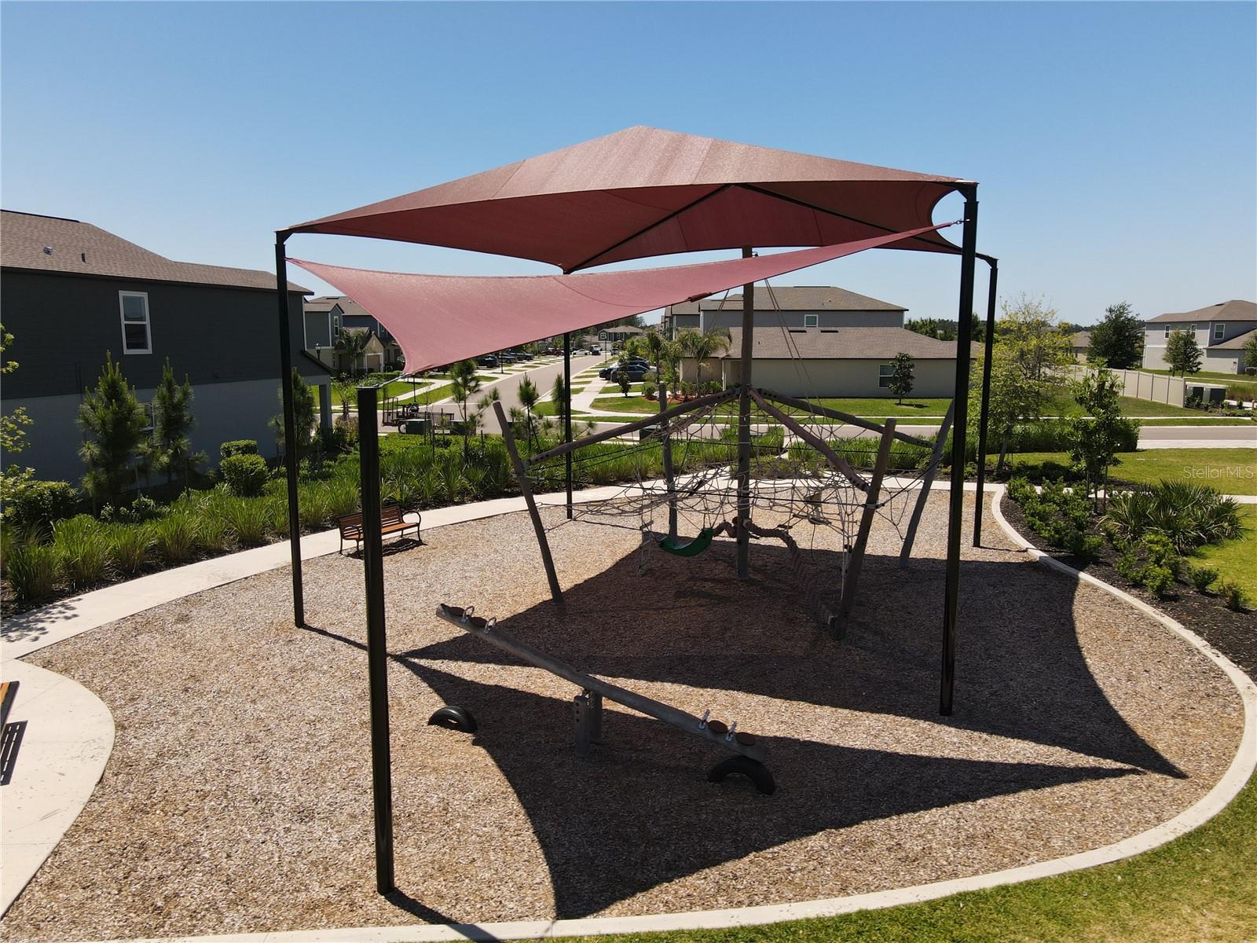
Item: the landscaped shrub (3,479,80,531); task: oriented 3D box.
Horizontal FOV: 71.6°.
[{"bbox_3d":[-13.261,0.789,19.714,1.300,1.150,1.600,2,9,12],"label":"landscaped shrub"}]

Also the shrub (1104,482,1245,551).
[{"bbox_3d":[11.462,0.897,18.342,2.615,1.353,2.223,0,9,0],"label":"shrub"}]

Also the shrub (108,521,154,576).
[{"bbox_3d":[-8.728,1.318,15.191,0.710,0.841,0.710,-5,10,-30],"label":"shrub"}]

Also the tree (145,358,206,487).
[{"bbox_3d":[-13.085,-1.325,25.054,1.600,3.750,1.600,-4,10,-27],"label":"tree"}]

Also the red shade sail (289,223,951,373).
[{"bbox_3d":[-1.457,-1.836,8.930,8.836,1.527,4.430,3,9,20],"label":"red shade sail"}]

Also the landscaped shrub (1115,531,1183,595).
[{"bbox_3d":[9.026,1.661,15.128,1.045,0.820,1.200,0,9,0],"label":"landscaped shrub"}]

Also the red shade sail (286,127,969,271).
[{"bbox_3d":[0.994,-4.338,14.118,8.928,1.500,8.458,4,9,24],"label":"red shade sail"}]

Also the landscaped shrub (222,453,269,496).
[{"bbox_3d":[-10.777,0.064,24.364,1.360,1.230,1.300,-4,10,-24],"label":"landscaped shrub"}]

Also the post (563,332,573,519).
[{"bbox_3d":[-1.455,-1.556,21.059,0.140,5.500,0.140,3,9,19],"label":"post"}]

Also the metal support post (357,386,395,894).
[{"bbox_3d":[-1.794,1.266,6.175,0.127,3.708,0.127,0,8,0],"label":"metal support post"}]

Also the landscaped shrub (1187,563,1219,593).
[{"bbox_3d":[9.929,1.833,15.058,0.520,0.500,0.520,0,9,0],"label":"landscaped shrub"}]

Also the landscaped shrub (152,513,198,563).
[{"bbox_3d":[-8.358,1.192,15.999,0.733,0.855,0.733,-4,9,-28],"label":"landscaped shrub"}]

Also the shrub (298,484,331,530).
[{"bbox_3d":[-6.821,0.733,18.837,0.658,0.941,0.658,-3,9,-20],"label":"shrub"}]

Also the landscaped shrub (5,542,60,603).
[{"bbox_3d":[-9.335,1.542,13.585,0.703,0.863,0.703,-6,10,-35],"label":"landscaped shrub"}]

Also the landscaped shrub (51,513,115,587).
[{"bbox_3d":[-9.024,1.291,14.322,0.871,1.146,0.871,-5,10,-32],"label":"landscaped shrub"}]

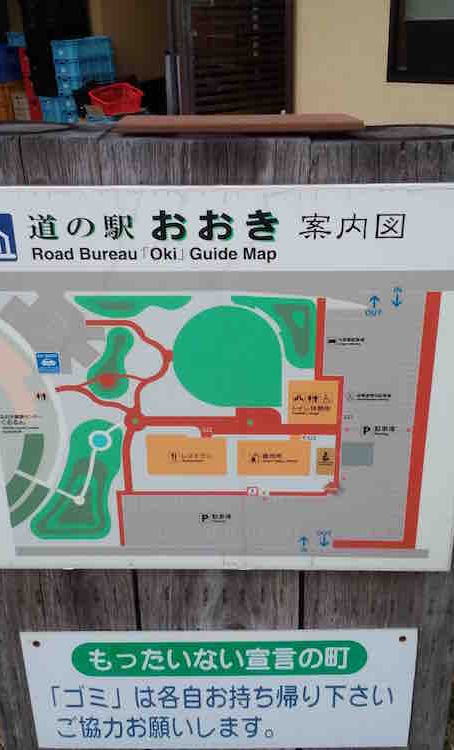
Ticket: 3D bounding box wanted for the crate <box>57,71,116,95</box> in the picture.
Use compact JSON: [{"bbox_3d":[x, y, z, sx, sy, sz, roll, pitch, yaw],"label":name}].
[{"bbox_3d":[-1.560,-3.226,8.623,0.375,0.185,0.540,20,31,38],"label":"crate"}]

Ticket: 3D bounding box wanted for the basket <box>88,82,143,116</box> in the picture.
[{"bbox_3d":[-1.163,-2.859,8.159,0.463,0.165,0.321,-26,48,-28],"label":"basket"}]

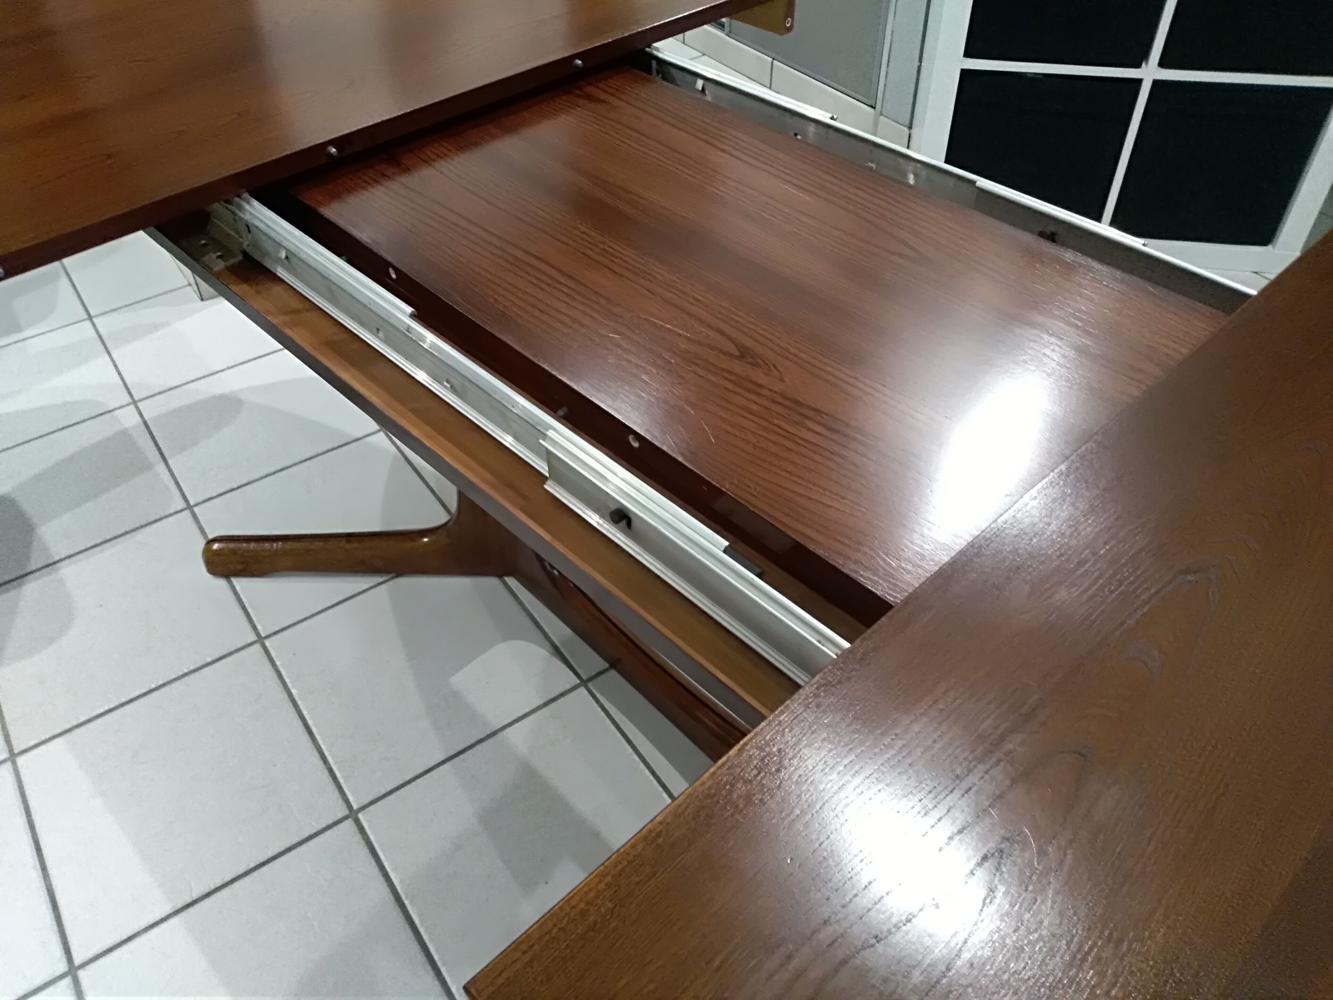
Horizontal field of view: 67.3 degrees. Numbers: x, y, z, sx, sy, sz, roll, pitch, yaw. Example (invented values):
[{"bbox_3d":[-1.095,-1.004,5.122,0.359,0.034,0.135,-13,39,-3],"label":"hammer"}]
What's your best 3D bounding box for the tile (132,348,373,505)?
[{"bbox_3d":[-0.734,-0.148,1.801,0.327,0.010,0.326,-27,50,-24],"label":"tile"}]

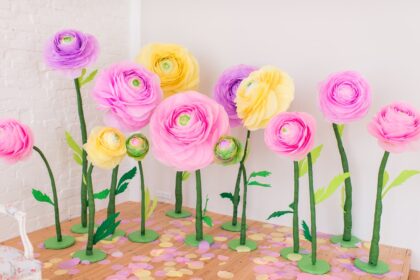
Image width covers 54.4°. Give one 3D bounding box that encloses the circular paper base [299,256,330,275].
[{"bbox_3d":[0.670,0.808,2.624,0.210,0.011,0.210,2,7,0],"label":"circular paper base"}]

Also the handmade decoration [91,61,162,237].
[{"bbox_3d":[-0.652,0.102,3.227,0.520,1.420,0.400,-4,12,-25],"label":"handmade decoration"}]

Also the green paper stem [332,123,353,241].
[{"bbox_3d":[1.055,0.347,3.242,0.155,0.983,0.100,-4,11,1],"label":"green paper stem"}]

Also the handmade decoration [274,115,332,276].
[{"bbox_3d":[0.627,0.366,2.795,0.410,1.099,0.310,4,11,15],"label":"handmade decoration"}]

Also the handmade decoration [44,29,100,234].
[{"bbox_3d":[-1.016,-0.052,3.042,0.417,1.518,0.370,2,7,0],"label":"handmade decoration"}]

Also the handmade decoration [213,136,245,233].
[{"bbox_3d":[0.160,0.341,3.173,0.241,0.729,0.210,0,7,3],"label":"handmade decoration"}]

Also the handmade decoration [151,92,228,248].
[{"bbox_3d":[-0.148,0.207,2.856,0.552,1.099,0.370,3,7,11],"label":"handmade decoration"}]

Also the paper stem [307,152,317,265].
[{"bbox_3d":[0.630,0.432,2.528,0.059,0.717,0.045,0,7,0],"label":"paper stem"}]

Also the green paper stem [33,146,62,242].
[{"bbox_3d":[-1.159,0.394,2.916,0.203,0.696,0.090,0,7,0],"label":"green paper stem"}]

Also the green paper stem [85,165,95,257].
[{"bbox_3d":[-0.866,0.514,2.964,0.065,0.708,0.055,3,11,-1],"label":"green paper stem"}]

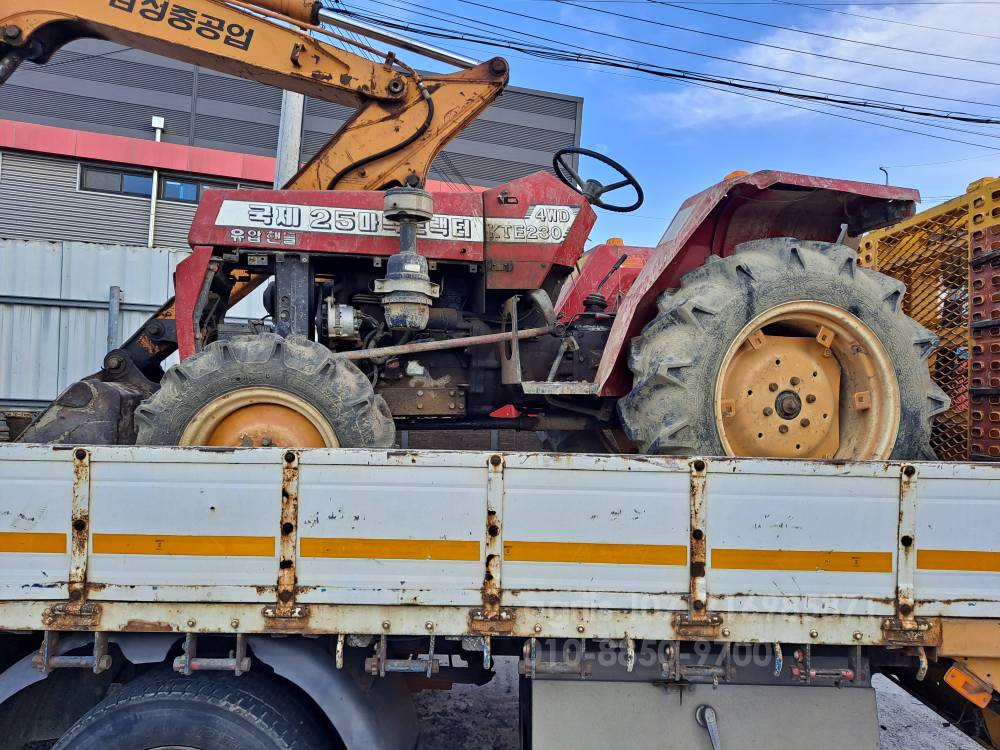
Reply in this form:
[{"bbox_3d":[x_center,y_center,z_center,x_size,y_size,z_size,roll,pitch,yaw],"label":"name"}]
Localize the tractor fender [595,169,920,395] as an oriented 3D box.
[{"bbox_3d":[0.838,-0.271,2.388,0.955,0.715,0.365,1,0,-11],"label":"tractor fender"}]

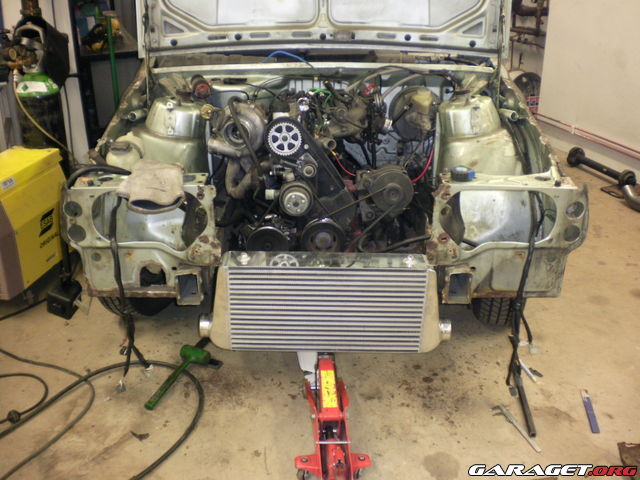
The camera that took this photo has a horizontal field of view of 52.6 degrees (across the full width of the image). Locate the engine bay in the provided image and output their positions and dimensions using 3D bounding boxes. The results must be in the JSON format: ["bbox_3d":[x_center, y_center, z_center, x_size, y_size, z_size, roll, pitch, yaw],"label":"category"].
[{"bbox_3d":[-0.020,-0.300,2.360,1.330,0.520,0.880,0,23,0],"label":"engine bay"}]

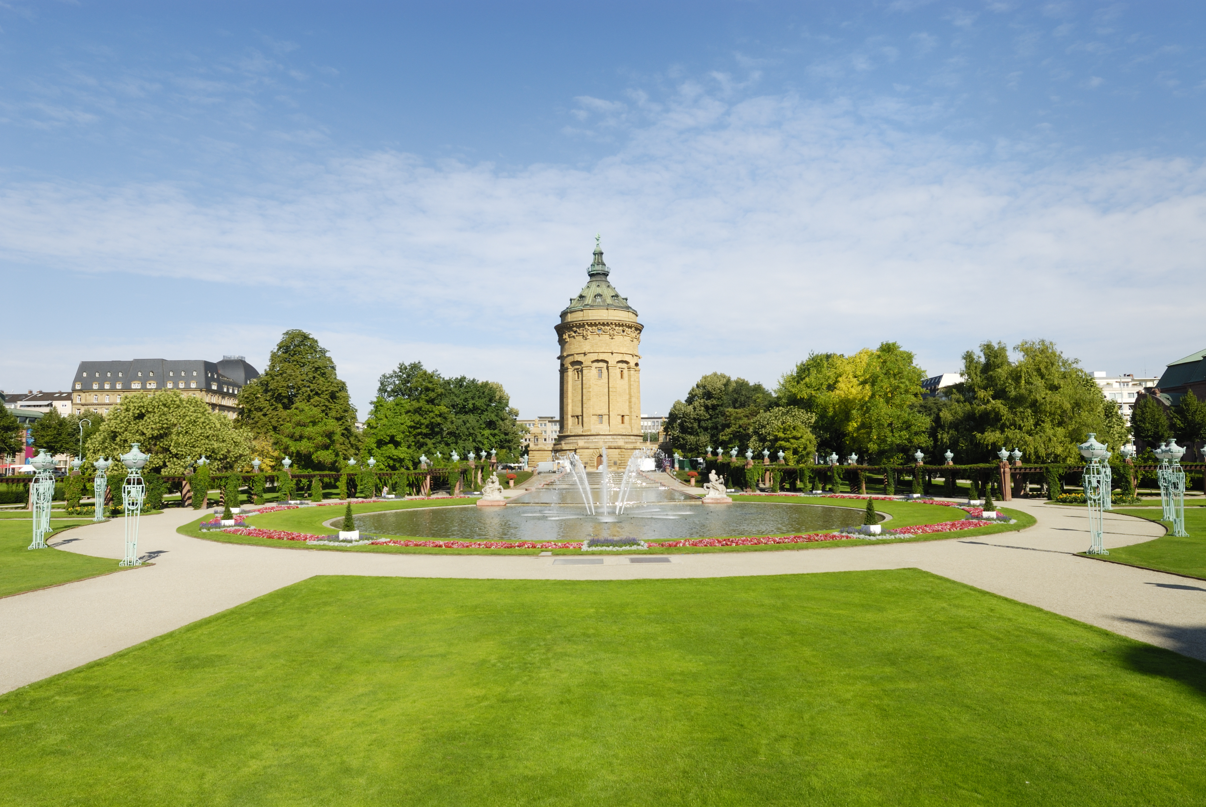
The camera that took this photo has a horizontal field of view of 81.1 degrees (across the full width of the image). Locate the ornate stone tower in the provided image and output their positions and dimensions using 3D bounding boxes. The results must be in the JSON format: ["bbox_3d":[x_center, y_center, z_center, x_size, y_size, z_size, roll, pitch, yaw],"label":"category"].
[{"bbox_3d":[-0.874,-12.858,175.338,23.000,59.000,23.000,-1,-5,0],"label":"ornate stone tower"}]

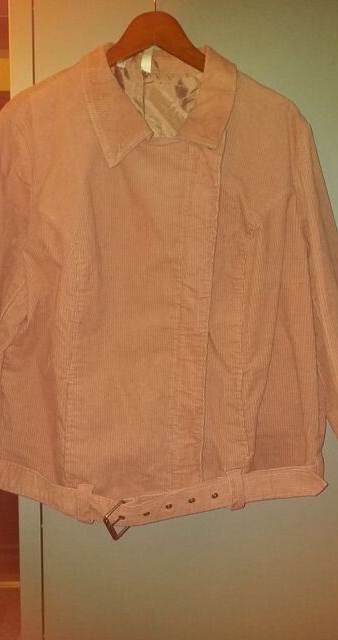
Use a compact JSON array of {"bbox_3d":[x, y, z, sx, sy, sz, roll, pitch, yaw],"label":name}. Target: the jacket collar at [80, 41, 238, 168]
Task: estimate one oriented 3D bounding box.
[{"bbox_3d":[-0.016,-0.315,0.715,0.233,0.192,0.110,0,3,0],"label":"jacket collar"}]

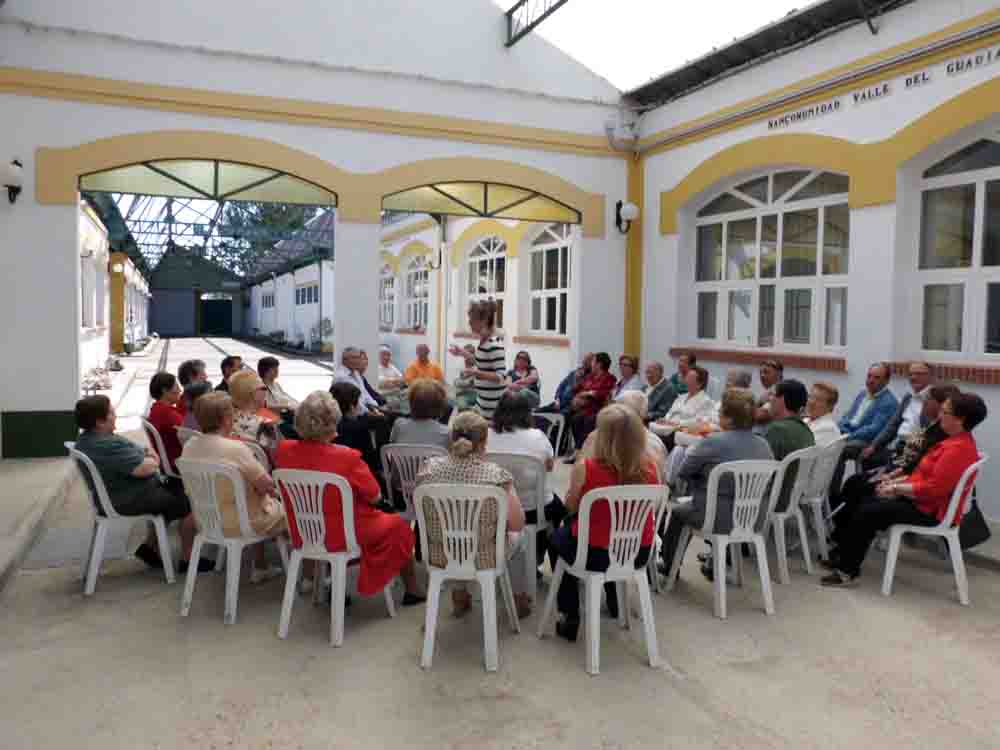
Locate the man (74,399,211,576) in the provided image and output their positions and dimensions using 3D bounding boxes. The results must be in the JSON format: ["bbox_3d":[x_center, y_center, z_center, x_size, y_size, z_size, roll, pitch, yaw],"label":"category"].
[{"bbox_3d":[-2.257,0.672,4.709,0.520,1.160,0.800,4,6,44],"label":"man"}]

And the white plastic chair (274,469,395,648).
[{"bbox_3d":[-0.871,0.897,3.912,0.460,0.880,0.550,2,5,18],"label":"white plastic chair"}]

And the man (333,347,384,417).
[{"bbox_3d":[-1.331,0.374,7.660,0.850,1.280,0.550,2,5,22],"label":"man"}]

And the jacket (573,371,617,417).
[{"bbox_3d":[1.032,0.240,8.244,0.420,0.570,0.500,-2,5,-28],"label":"jacket"}]

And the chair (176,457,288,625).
[{"bbox_3d":[-1.440,0.833,4.077,0.470,0.835,0.520,2,5,18],"label":"chair"}]

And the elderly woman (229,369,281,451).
[{"bbox_3d":[-1.731,0.578,5.570,0.750,1.230,0.500,-3,6,-32],"label":"elderly woman"}]

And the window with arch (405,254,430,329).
[{"bbox_3d":[-2.163,-2.141,19.685,0.120,2.050,2.150,-2,5,-25],"label":"window with arch"}]

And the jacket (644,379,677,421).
[{"bbox_3d":[1.512,0.326,7.147,0.420,0.560,0.500,-3,6,-40],"label":"jacket"}]

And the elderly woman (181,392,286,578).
[{"bbox_3d":[-1.379,0.658,4.243,0.520,1.160,0.780,2,5,22],"label":"elderly woman"}]

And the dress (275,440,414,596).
[{"bbox_3d":[-0.719,0.736,3.904,0.520,0.850,0.680,3,5,30],"label":"dress"}]

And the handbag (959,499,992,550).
[{"bbox_3d":[2.804,0.880,4.420,0.130,0.290,0.290,4,6,41],"label":"handbag"}]

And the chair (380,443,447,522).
[{"bbox_3d":[-0.472,0.829,4.753,0.480,0.850,0.500,1,4,8],"label":"chair"}]

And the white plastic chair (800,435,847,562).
[{"bbox_3d":[2.150,0.799,5.272,0.500,0.850,0.480,4,6,44],"label":"white plastic chair"}]

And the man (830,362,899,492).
[{"bbox_3d":[2.688,0.532,5.792,0.820,1.250,0.520,-1,4,-18],"label":"man"}]

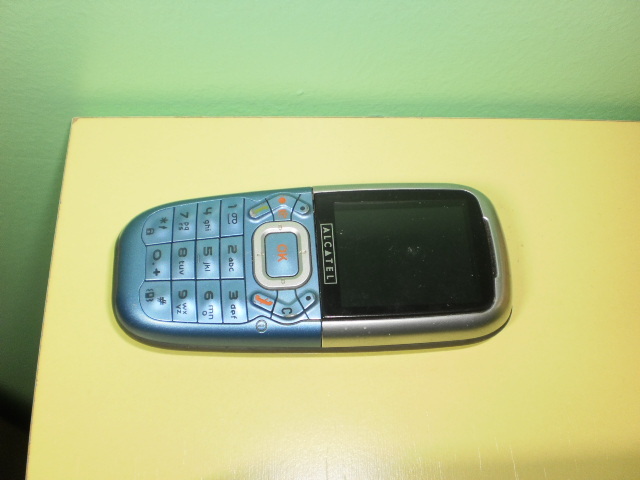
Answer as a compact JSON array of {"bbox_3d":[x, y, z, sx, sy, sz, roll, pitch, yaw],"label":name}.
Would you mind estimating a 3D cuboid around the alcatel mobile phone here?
[{"bbox_3d":[-0.002,0.007,0.177,0.104,0.018,0.043,-2,72,-3],"label":"alcatel mobile phone"}]

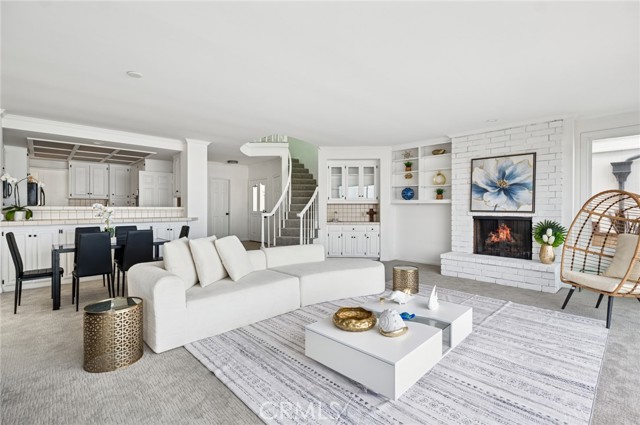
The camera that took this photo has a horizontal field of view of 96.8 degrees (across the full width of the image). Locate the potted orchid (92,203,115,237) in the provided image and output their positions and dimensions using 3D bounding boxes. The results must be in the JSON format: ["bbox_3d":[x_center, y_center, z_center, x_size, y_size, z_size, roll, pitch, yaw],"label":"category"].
[{"bbox_3d":[-3.120,0.141,4.122,0.330,0.550,0.220,0,1,-37],"label":"potted orchid"}]

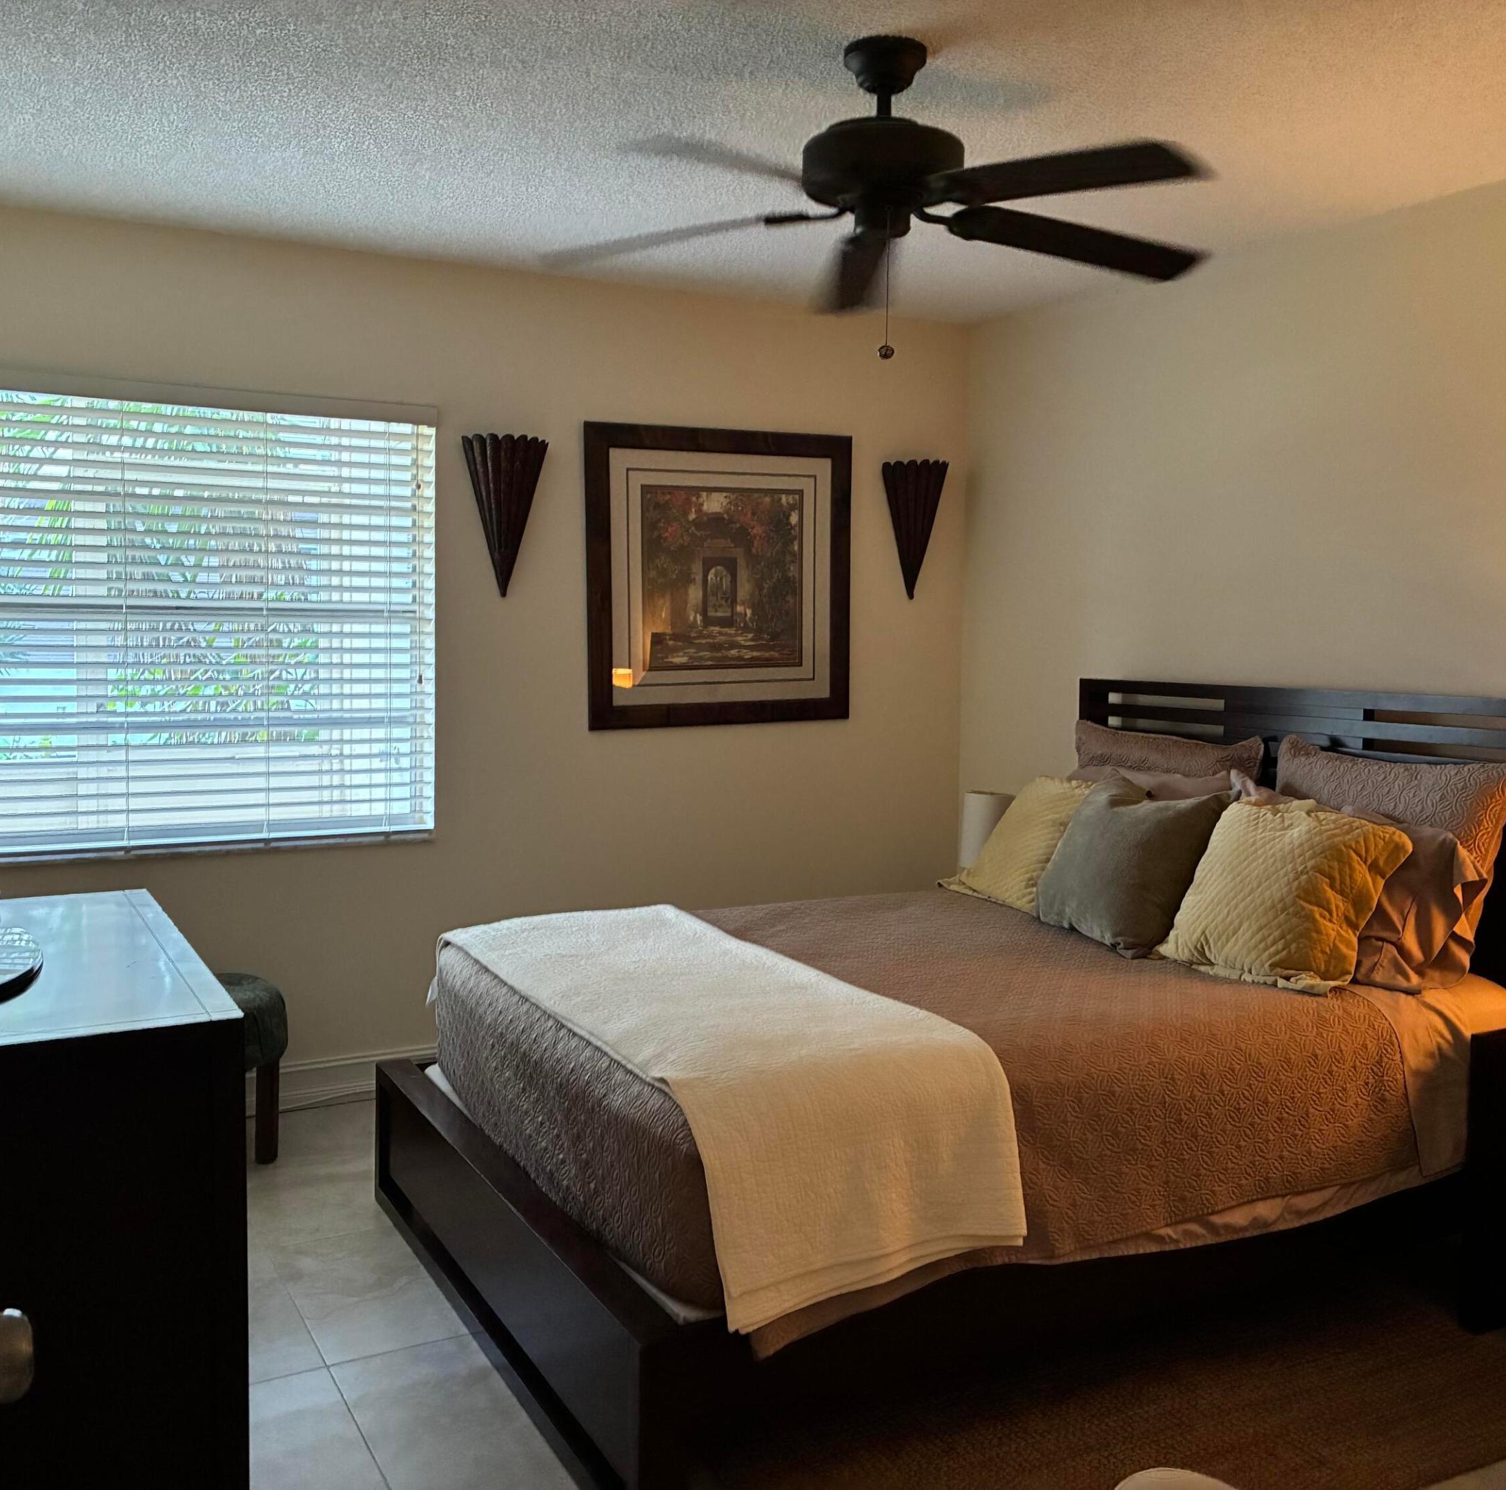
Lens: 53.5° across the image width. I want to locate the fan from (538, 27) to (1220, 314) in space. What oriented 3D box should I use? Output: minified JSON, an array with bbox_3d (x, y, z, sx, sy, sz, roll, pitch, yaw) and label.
[{"bbox_3d":[0.240,-1.084,2.700,1.280,0.345,1.280,-2,6,-28],"label":"fan"}]

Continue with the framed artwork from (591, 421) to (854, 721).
[{"bbox_3d":[-0.093,-0.537,4.822,0.955,0.945,0.040,-2,6,-28],"label":"framed artwork"}]

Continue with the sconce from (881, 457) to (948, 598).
[{"bbox_3d":[0.577,-0.729,5.136,0.265,0.475,0.095,-2,6,-28],"label":"sconce"}]

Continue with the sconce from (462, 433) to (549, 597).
[{"bbox_3d":[-0.720,-0.674,4.437,0.265,0.475,0.095,-2,6,-28],"label":"sconce"}]

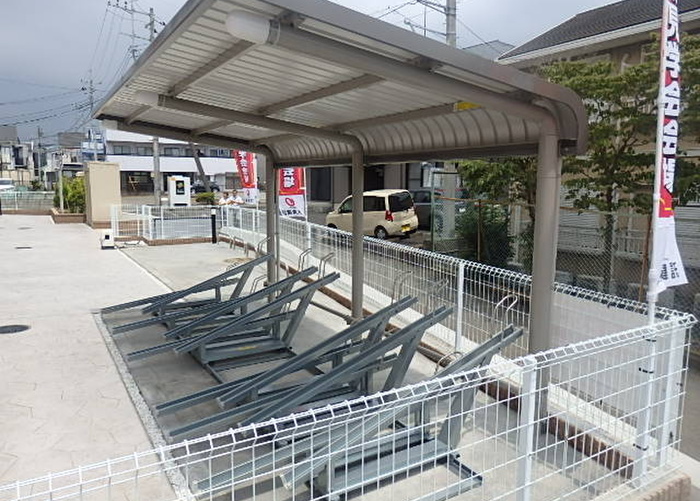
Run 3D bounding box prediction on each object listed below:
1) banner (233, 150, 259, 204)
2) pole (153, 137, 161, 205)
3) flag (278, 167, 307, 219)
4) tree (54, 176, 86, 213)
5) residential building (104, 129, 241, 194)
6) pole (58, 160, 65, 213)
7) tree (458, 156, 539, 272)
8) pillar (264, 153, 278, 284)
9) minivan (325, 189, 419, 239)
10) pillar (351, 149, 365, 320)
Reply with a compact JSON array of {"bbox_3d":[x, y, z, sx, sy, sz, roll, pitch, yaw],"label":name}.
[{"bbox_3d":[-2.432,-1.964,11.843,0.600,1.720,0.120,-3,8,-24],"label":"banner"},{"bbox_3d":[-11.249,-7.915,29.198,0.330,11.490,0.330,-3,8,-22],"label":"pole"},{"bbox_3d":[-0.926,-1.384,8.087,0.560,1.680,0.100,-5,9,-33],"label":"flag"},{"bbox_3d":[-11.626,-2.339,21.178,1.450,1.510,1.500,-2,8,-11],"label":"tree"},{"bbox_3d":[-17.329,-8.642,50.374,13.000,6.700,7.000,-4,9,-28],"label":"residential building"},{"bbox_3d":[-11.820,-2.608,20.738,0.120,2.220,0.120,-3,8,-22],"label":"pole"},{"bbox_3d":[3.237,-1.285,10.523,2.200,3.500,2.100,2,8,17],"label":"tree"},{"bbox_3d":[-1.079,-0.309,6.819,0.115,1.930,0.115,-5,9,-31],"label":"pillar"},{"bbox_3d":[0.670,-1.187,17.198,1.480,1.660,3.400,-7,11,-43],"label":"minivan"},{"bbox_3d":[0.081,-0.057,4.972,0.115,1.930,0.115,-5,9,-31],"label":"pillar"}]

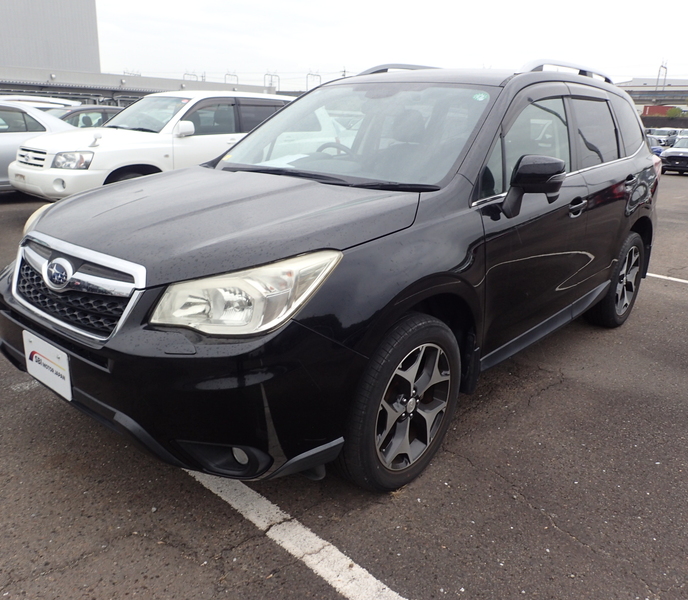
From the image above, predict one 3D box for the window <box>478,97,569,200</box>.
[{"bbox_3d":[0.847,-0.754,2.688,0.060,0.480,1.020,-2,10,42],"label":"window"}]

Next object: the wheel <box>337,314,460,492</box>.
[{"bbox_3d":[0.197,0.379,2.227,0.225,0.700,0.700,15,22,39],"label":"wheel"}]

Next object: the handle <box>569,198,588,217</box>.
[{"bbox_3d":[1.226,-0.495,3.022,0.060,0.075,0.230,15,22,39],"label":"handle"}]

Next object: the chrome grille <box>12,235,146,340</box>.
[{"bbox_3d":[-0.934,-0.064,1.906,0.840,0.250,0.130,16,21,38],"label":"chrome grille"}]

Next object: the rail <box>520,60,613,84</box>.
[{"bbox_3d":[1.337,-1.323,3.380,0.070,0.120,1.600,15,22,39],"label":"rail"}]

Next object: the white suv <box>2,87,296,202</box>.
[{"bbox_3d":[-2.120,-2.122,8.262,1.850,1.690,4.680,16,21,38],"label":"white suv"}]

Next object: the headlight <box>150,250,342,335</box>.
[{"bbox_3d":[-0.287,-0.026,1.726,0.450,0.240,0.420,15,22,39],"label":"headlight"}]

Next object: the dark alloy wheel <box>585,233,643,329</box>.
[{"bbox_3d":[1.934,-0.154,4.143,0.225,0.700,0.700,15,22,39],"label":"dark alloy wheel"}]

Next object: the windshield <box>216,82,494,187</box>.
[{"bbox_3d":[0.057,-0.869,2.839,1.450,0.180,0.840,16,54,38],"label":"windshield"}]

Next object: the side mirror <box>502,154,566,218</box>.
[{"bbox_3d":[0.766,-0.452,2.345,0.235,0.255,0.180,16,21,38],"label":"side mirror"}]

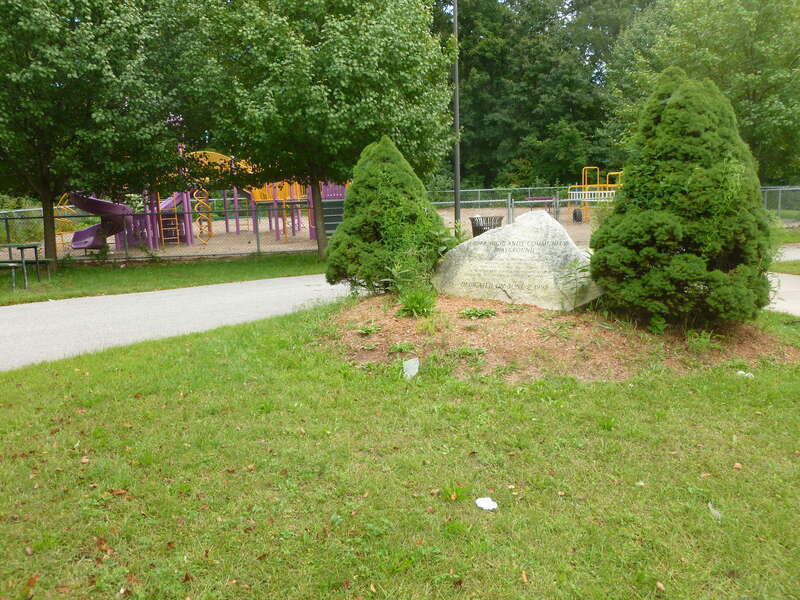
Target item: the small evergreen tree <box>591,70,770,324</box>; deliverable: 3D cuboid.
[{"bbox_3d":[3.067,-1.193,7.050,2.000,2.730,1.950,2,10,19],"label":"small evergreen tree"}]

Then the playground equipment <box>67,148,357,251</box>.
[{"bbox_3d":[-5.764,-3.731,22.400,8.400,3.400,6.000,-2,10,0],"label":"playground equipment"}]

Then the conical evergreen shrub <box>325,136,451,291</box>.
[{"bbox_3d":[-0.158,-1.064,8.200,1.600,1.930,1.550,-2,10,0],"label":"conical evergreen shrub"}]

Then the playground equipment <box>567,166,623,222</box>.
[{"bbox_3d":[9.095,-4.866,29.500,2.900,2.450,2.000,0,10,11],"label":"playground equipment"}]

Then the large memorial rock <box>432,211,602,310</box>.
[{"bbox_3d":[1.392,-0.493,7.600,1.900,1.060,0.800,1,10,18],"label":"large memorial rock"}]

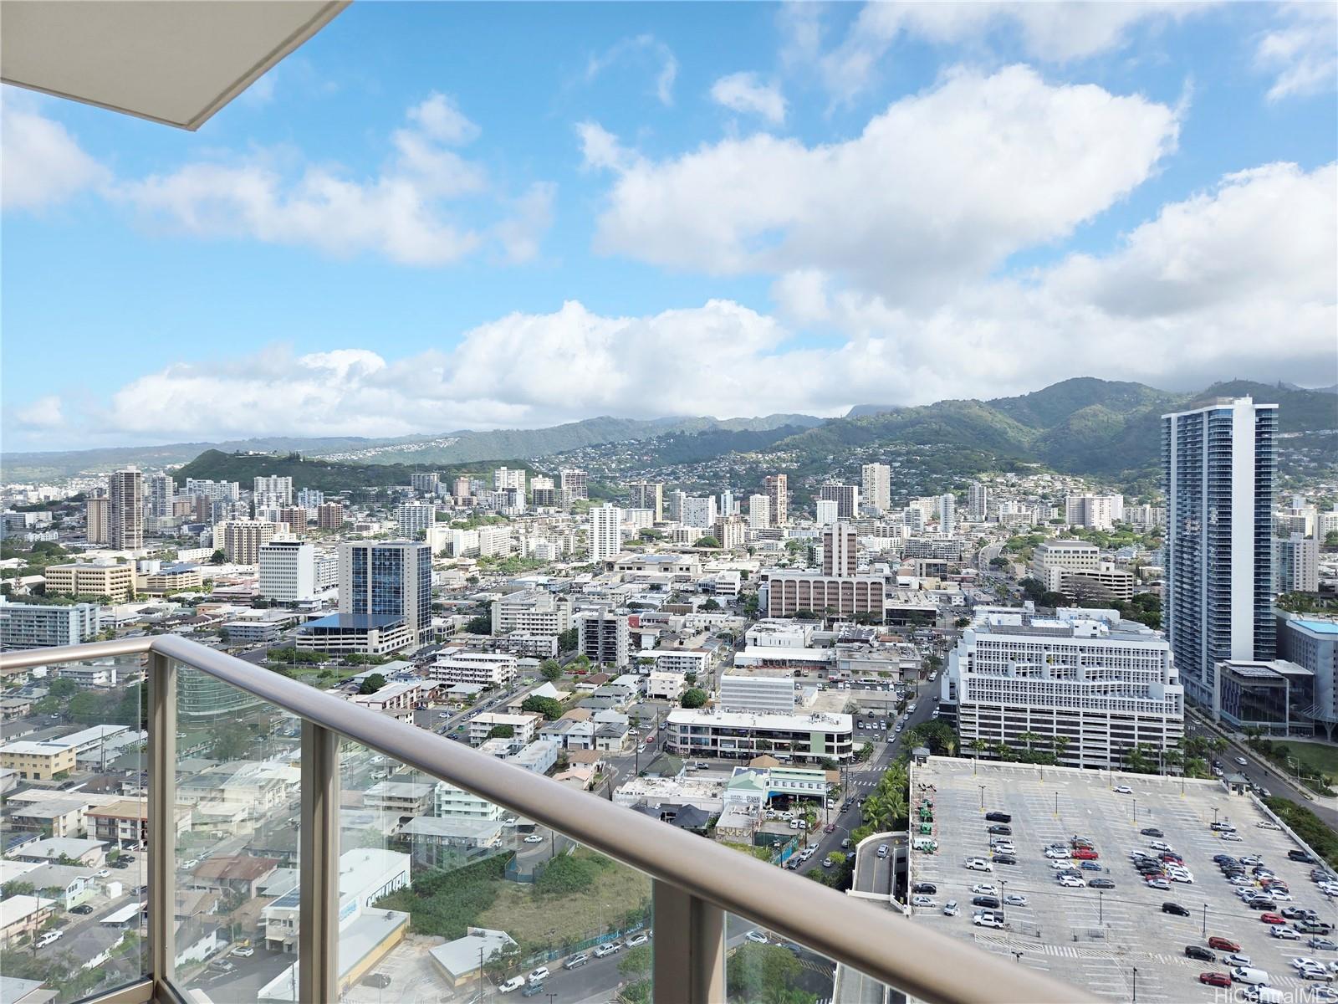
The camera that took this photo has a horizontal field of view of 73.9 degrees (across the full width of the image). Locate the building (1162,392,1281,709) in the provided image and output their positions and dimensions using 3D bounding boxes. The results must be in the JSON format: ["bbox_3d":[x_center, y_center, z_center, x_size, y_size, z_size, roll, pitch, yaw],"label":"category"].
[{"bbox_3d":[232.650,21.380,377.340,22.500,127.000,55.000,0,1,10],"label":"building"}]

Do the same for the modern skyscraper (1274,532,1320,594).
[{"bbox_3d":[427.920,42.800,608.400,14.500,44.500,23.000,0,1,-15],"label":"modern skyscraper"}]

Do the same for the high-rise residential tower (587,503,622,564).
[{"bbox_3d":[-69.770,34.890,966.160,31.850,60.060,15.920,0,1,12],"label":"high-rise residential tower"}]

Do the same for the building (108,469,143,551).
[{"bbox_3d":[-611.550,10.100,1000.550,18.940,92.730,25.740,1,2,20],"label":"building"}]

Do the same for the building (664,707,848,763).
[{"bbox_3d":[33.920,86.250,330.860,67.280,11.220,19.460,0,1,10],"label":"building"}]

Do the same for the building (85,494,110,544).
[{"bbox_3d":[-719.470,22.010,1120.000,22.710,60.660,20.440,-1,2,-30],"label":"building"}]

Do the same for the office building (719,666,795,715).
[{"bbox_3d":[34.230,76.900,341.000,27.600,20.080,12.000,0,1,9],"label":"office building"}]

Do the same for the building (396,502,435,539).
[{"bbox_3d":[-326.390,25.470,1150.980,42.830,44.840,17.230,0,1,12],"label":"building"}]

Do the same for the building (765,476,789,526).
[{"bbox_3d":[165.890,-2.750,1360.000,24.010,78.980,24.010,-1,2,-44],"label":"building"}]

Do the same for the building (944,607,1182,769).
[{"bbox_3d":[133.210,62.630,306.690,66.000,45.500,57.000,0,1,17],"label":"building"}]

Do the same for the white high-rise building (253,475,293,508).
[{"bbox_3d":[-632.290,-15.650,1420.050,56.010,48.730,19.390,0,1,12],"label":"white high-rise building"}]

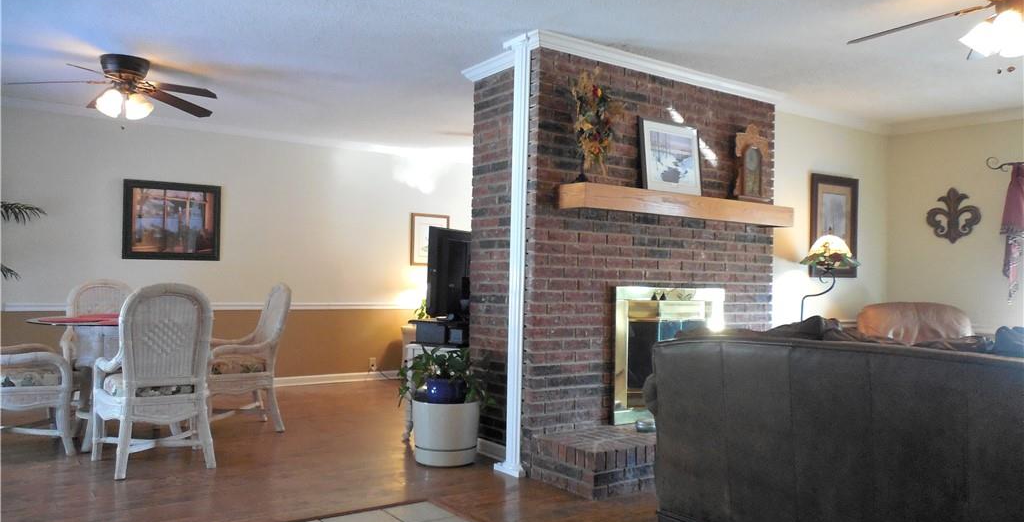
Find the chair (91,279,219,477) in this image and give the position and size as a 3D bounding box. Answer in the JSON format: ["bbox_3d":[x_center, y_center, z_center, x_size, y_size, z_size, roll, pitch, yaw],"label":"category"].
[{"bbox_3d":[-1.992,0.629,4.175,0.600,1.010,0.600,2,-2,-35],"label":"chair"}]

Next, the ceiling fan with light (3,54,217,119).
[{"bbox_3d":[-2.525,-1.118,4.793,1.290,0.390,1.290,2,-2,-35],"label":"ceiling fan with light"}]

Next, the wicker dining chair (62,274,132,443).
[{"bbox_3d":[-2.818,0.635,5.145,0.600,1.010,0.600,2,-2,-35],"label":"wicker dining chair"}]

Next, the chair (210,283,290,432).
[{"bbox_3d":[-1.893,0.654,5.104,0.600,1.010,0.600,2,-2,-35],"label":"chair"}]

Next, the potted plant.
[{"bbox_3d":[-0.389,0.848,4.426,0.490,0.662,0.480,1,-1,0],"label":"potted plant"}]

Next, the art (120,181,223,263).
[{"bbox_3d":[-2.993,-0.350,6.553,0.797,0.685,0.040,2,-2,-35],"label":"art"}]

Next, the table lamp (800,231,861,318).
[{"bbox_3d":[2.242,0.178,5.257,0.440,0.750,0.420,2,-2,-35],"label":"table lamp"}]

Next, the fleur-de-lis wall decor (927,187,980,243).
[{"bbox_3d":[3.515,-0.361,5.904,0.030,0.457,0.410,2,-2,-35],"label":"fleur-de-lis wall decor"}]

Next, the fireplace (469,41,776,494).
[{"bbox_3d":[0.929,0.002,4.764,2.140,2.420,1.240,2,-2,-35],"label":"fireplace"}]

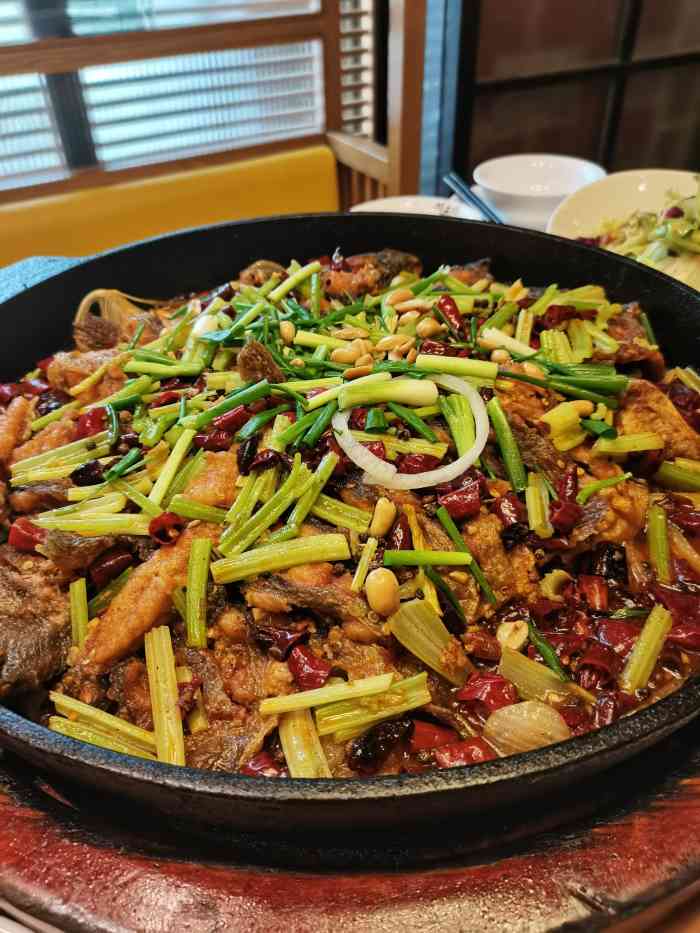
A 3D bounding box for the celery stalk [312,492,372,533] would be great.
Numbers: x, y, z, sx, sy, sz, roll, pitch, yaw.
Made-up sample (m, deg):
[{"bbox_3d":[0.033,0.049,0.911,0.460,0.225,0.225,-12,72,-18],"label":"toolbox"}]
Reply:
[{"bbox_3d":[-0.004,0.015,0.234,0.022,0.004,0.006,21,44,20],"label":"celery stalk"}]

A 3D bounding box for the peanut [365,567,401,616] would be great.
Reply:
[{"bbox_3d":[0.010,0.039,0.216,0.010,0.009,0.016,-3,52,-2],"label":"peanut"}]

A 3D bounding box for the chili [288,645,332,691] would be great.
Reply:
[{"bbox_3d":[-0.012,0.062,0.215,0.013,0.006,0.007,35,52,26],"label":"chili"}]

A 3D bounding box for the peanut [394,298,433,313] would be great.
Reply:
[{"bbox_3d":[0.030,-0.076,0.329,0.018,0.005,0.007,-6,38,-7],"label":"peanut"}]

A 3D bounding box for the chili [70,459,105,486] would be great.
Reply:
[{"bbox_3d":[-0.095,0.002,0.252,0.013,0.009,0.009,-9,38,-11],"label":"chili"}]

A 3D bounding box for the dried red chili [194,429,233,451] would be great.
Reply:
[{"bbox_3d":[-0.056,-0.011,0.288,0.016,0.007,0.008,-4,39,3],"label":"dried red chili"}]

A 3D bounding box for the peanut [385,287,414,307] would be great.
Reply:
[{"bbox_3d":[0.026,-0.088,0.362,0.015,0.006,0.007,-20,43,-16],"label":"peanut"}]

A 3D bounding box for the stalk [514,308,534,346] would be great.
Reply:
[{"bbox_3d":[0.083,-0.066,0.335,0.007,0.005,0.035,9,45,13],"label":"stalk"}]

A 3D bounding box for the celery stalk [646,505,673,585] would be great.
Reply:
[{"bbox_3d":[0.110,0.027,0.249,0.007,0.006,0.035,7,45,11],"label":"celery stalk"}]

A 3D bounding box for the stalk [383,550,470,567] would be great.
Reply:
[{"bbox_3d":[0.026,0.031,0.234,0.029,0.004,0.004,0,40,-1],"label":"stalk"}]

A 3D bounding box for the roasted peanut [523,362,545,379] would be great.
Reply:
[{"bbox_3d":[0.078,-0.041,0.298,0.009,0.004,0.006,31,46,7],"label":"roasted peanut"}]

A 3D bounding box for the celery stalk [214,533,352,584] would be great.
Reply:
[{"bbox_3d":[-0.022,0.029,0.222,0.043,0.006,0.008,-9,39,-7],"label":"celery stalk"}]

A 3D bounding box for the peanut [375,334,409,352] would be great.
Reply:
[{"bbox_3d":[0.019,-0.057,0.327,0.016,0.006,0.007,-16,41,-11],"label":"peanut"}]

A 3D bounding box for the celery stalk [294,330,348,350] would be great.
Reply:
[{"bbox_3d":[-0.012,-0.056,0.312,0.025,0.005,0.005,11,40,17],"label":"celery stalk"}]

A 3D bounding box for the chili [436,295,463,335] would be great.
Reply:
[{"bbox_3d":[0.049,-0.073,0.336,0.007,0.007,0.022,-11,55,-11],"label":"chili"}]

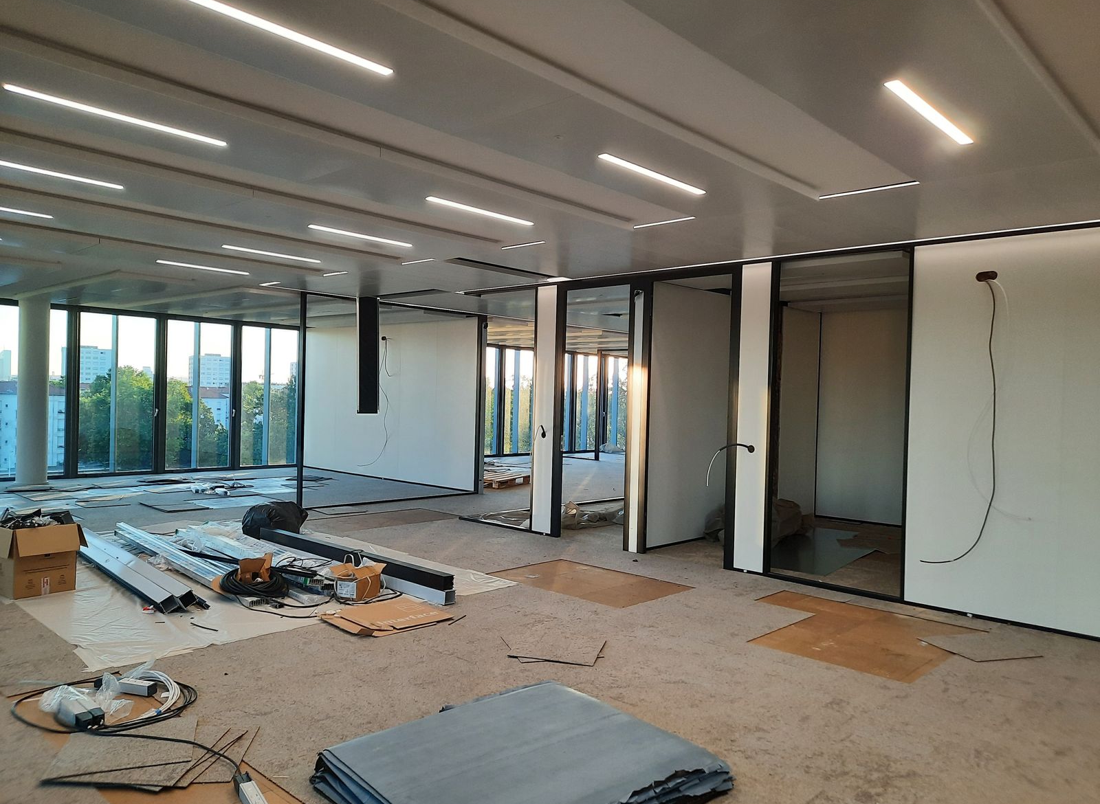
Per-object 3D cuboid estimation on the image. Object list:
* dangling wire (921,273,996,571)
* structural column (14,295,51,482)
[{"bbox_3d":[3.073,0.158,5.965,0.490,2.150,0.080,2,0,43],"label":"dangling wire"},{"bbox_3d":[-8.022,-0.180,12.347,0.430,2.880,0.430,2,0,43],"label":"structural column"}]

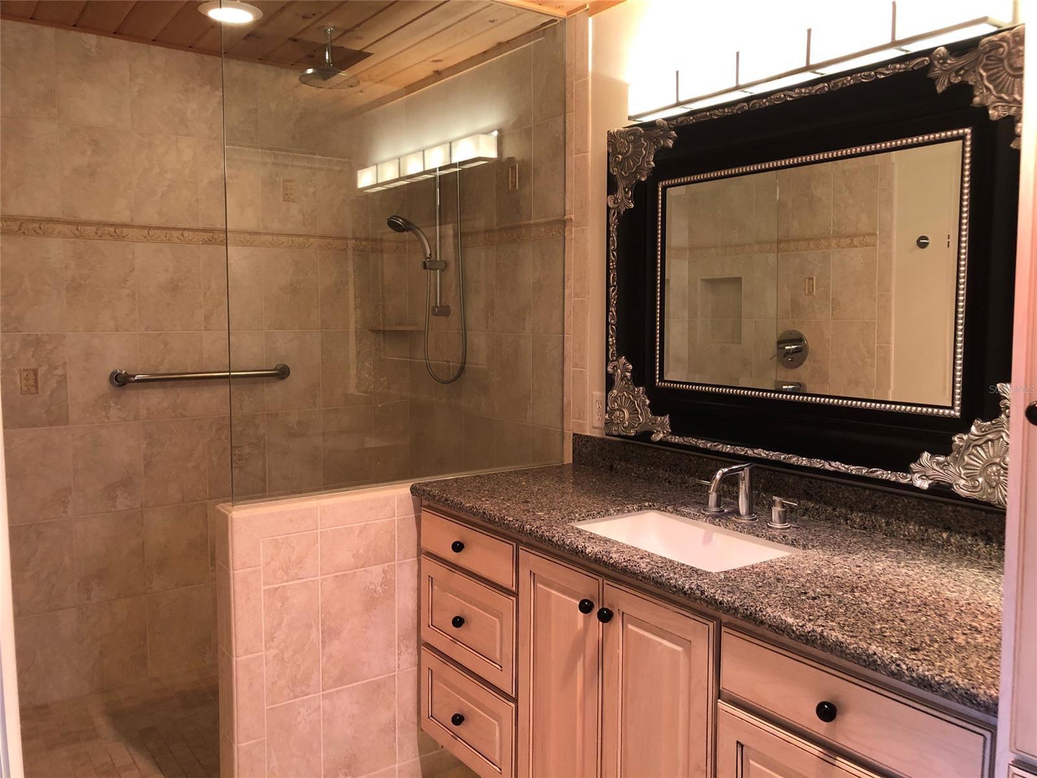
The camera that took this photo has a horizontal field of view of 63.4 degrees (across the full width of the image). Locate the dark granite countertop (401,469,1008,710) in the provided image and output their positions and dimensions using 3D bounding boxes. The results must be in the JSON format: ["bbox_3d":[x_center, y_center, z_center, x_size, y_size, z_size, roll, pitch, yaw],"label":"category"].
[{"bbox_3d":[0.415,0.344,1.954,0.617,0.040,1.656,-3,6,-35],"label":"dark granite countertop"}]

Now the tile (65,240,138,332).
[{"bbox_3d":[-1.584,-0.389,3.175,0.245,0.344,0.010,-3,6,-35],"label":"tile"}]

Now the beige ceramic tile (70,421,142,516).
[{"bbox_3d":[-1.586,0.307,3.235,0.245,0.347,0.010,-3,6,-35],"label":"beige ceramic tile"}]

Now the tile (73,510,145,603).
[{"bbox_3d":[-1.508,0.621,3.106,0.233,0.329,0.012,-3,6,-35],"label":"tile"}]

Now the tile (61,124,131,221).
[{"bbox_3d":[-1.582,-0.811,3.138,0.245,0.345,0.010,-3,6,-35],"label":"tile"}]

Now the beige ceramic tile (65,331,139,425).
[{"bbox_3d":[-1.505,-0.040,3.047,0.233,0.329,0.012,-3,6,-35],"label":"beige ceramic tile"}]

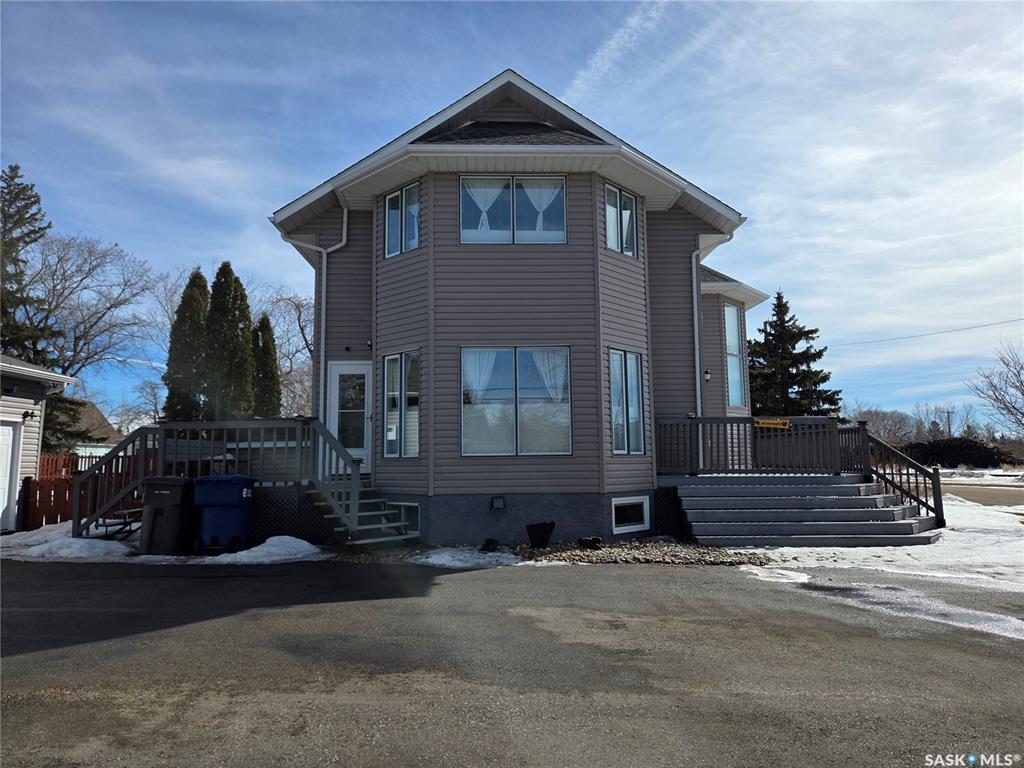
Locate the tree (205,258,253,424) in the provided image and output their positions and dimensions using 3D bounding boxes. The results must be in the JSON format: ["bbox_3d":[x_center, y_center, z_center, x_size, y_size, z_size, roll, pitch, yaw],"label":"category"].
[{"bbox_3d":[-7.720,0.035,18.630,1.500,7.000,1.500,-1,-7,0],"label":"tree"}]

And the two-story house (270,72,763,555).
[{"bbox_3d":[1.287,-1.097,17.239,11.400,8.750,13.200,0,-7,-2],"label":"two-story house"}]

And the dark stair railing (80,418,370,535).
[{"bbox_3d":[-4.683,1.450,10.560,4.900,1.920,0.950,-1,-7,0],"label":"dark stair railing"}]

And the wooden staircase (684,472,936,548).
[{"bbox_3d":[5.124,2.058,11.231,4.400,1.070,2.150,-1,-7,0],"label":"wooden staircase"}]

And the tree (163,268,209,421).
[{"bbox_3d":[-8.879,0.148,18.619,1.400,6.800,1.400,-1,-7,0],"label":"tree"}]

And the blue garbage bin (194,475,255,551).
[{"bbox_3d":[-4.407,1.980,10.468,0.660,1.120,0.740,0,-7,-10],"label":"blue garbage bin"}]

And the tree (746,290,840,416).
[{"bbox_3d":[11.003,0.200,27.143,5.000,8.200,5.000,-1,-7,0],"label":"tree"}]

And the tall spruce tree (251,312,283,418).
[{"bbox_3d":[-7.111,0.816,19.344,1.100,5.700,1.100,-1,-7,0],"label":"tall spruce tree"}]

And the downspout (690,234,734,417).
[{"bbox_3d":[3.843,-0.630,12.752,0.800,4.500,0.400,0,-7,-2],"label":"downspout"}]

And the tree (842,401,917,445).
[{"bbox_3d":[45.978,6.472,84.757,9.200,8.200,9.200,-1,-7,0],"label":"tree"}]

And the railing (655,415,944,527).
[{"bbox_3d":[5.119,1.587,12.292,5.050,2.000,0.950,-1,-7,0],"label":"railing"}]

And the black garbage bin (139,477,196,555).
[{"bbox_3d":[-5.247,1.986,10.347,0.620,1.120,0.700,0,-7,-10],"label":"black garbage bin"}]

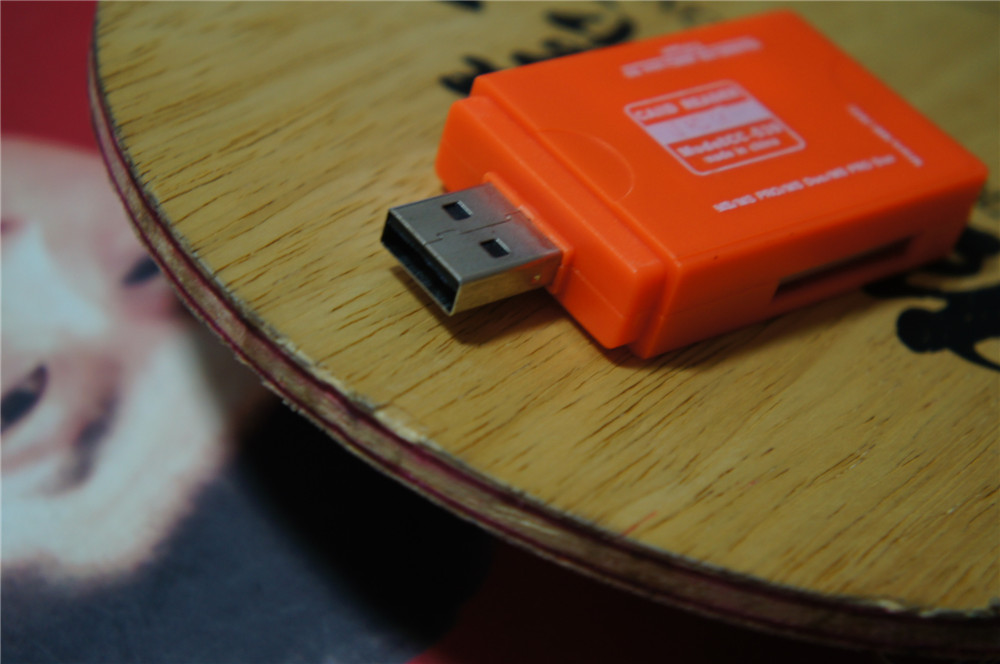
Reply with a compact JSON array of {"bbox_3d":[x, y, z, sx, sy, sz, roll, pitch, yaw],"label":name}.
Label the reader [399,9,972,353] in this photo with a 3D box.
[{"bbox_3d":[0.018,-0.016,0.200,0.065,0.012,0.033,-17,50,-36],"label":"reader"}]

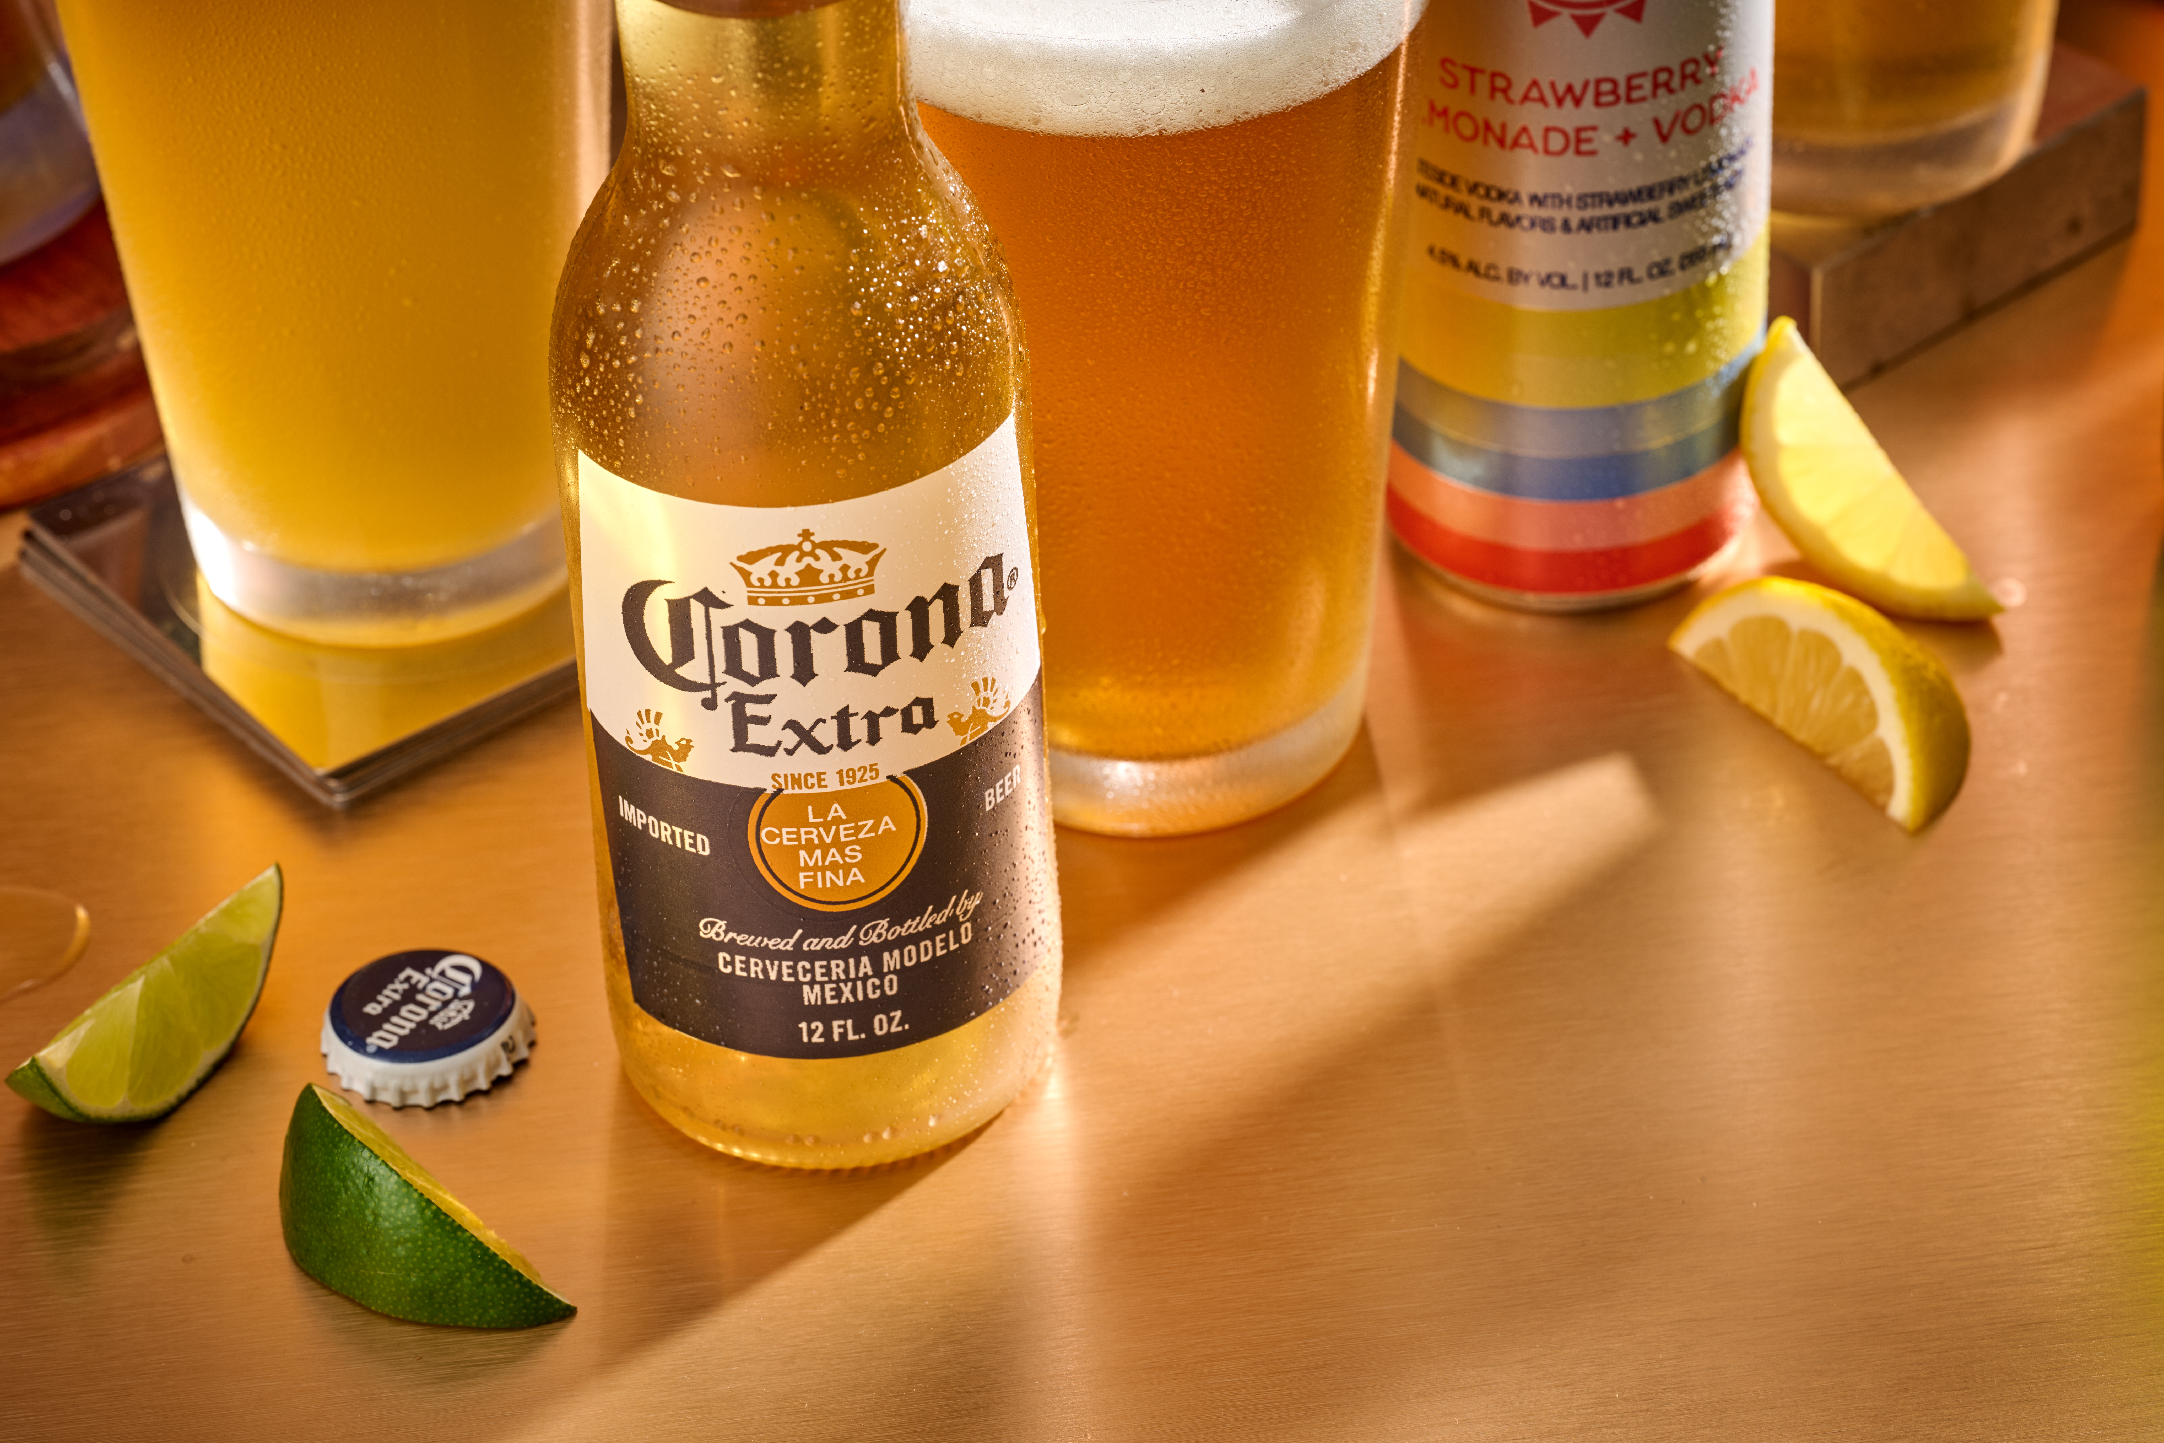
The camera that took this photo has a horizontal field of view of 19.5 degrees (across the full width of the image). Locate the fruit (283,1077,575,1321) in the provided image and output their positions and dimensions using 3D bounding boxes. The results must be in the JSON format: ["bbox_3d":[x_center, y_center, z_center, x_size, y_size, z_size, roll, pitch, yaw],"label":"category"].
[{"bbox_3d":[-0.091,0.061,0.821,0.023,0.018,0.054,-27,43,-28],"label":"fruit"}]

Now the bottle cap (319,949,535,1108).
[{"bbox_3d":[-0.089,0.041,0.858,0.029,0.006,0.029,-3,37,0],"label":"bottle cap"}]

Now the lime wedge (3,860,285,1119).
[{"bbox_3d":[-0.128,0.039,0.850,0.019,0.021,0.057,15,31,22],"label":"lime wedge"}]

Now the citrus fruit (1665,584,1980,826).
[{"bbox_3d":[0.110,-0.009,0.896,0.022,0.023,0.055,-22,41,-24],"label":"citrus fruit"}]

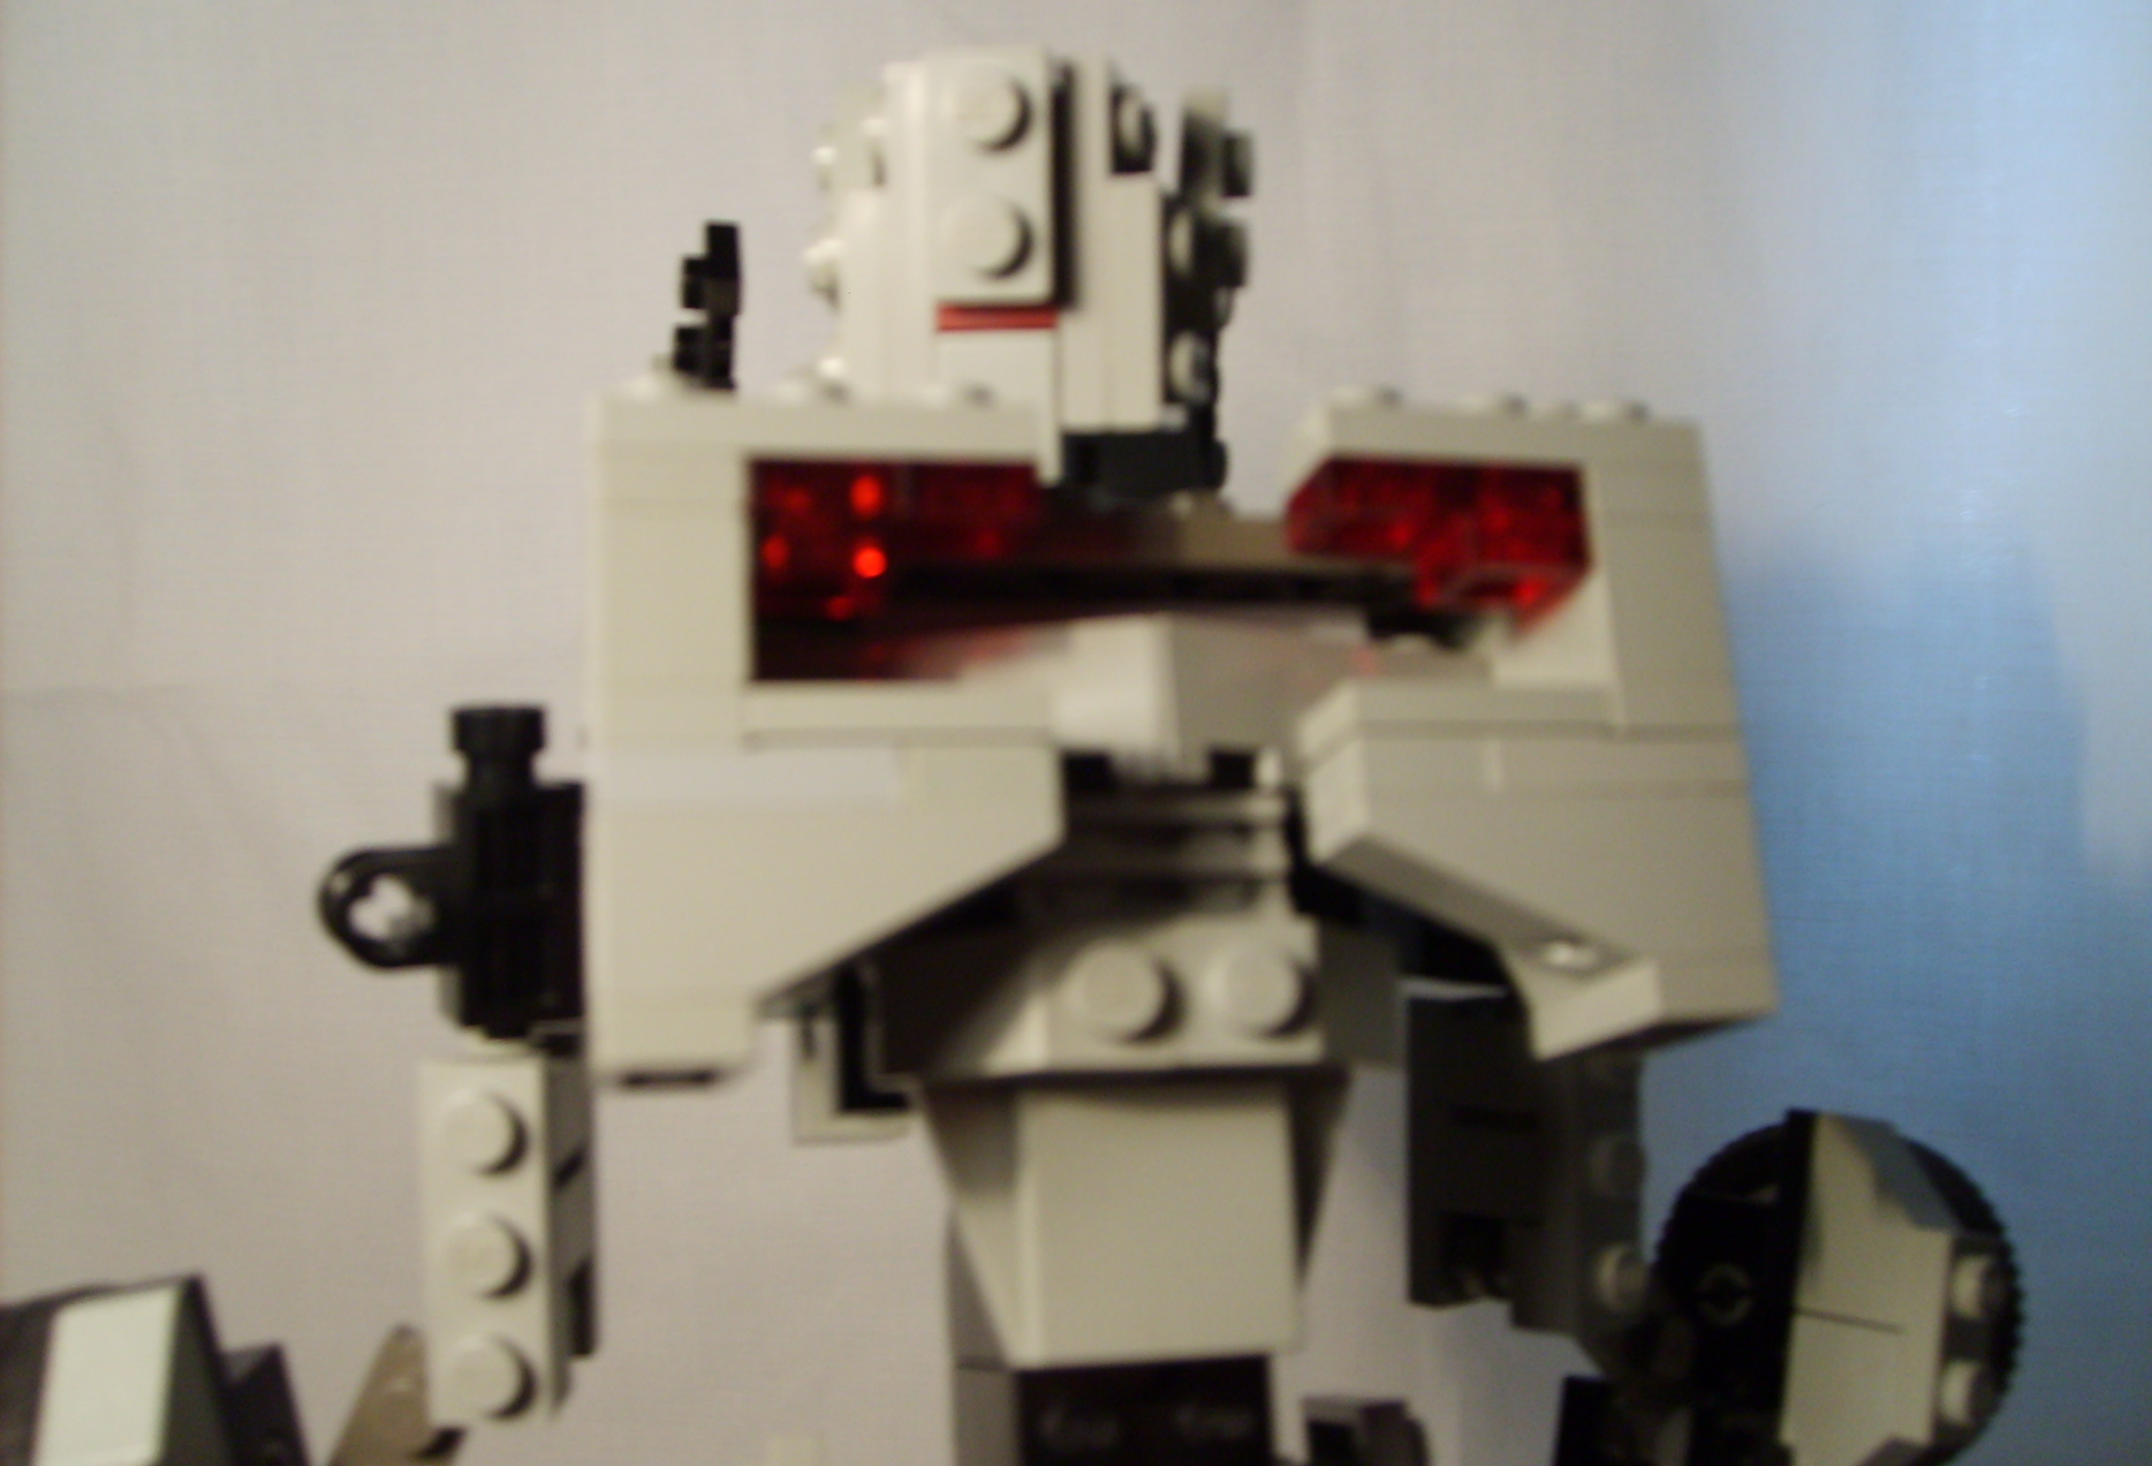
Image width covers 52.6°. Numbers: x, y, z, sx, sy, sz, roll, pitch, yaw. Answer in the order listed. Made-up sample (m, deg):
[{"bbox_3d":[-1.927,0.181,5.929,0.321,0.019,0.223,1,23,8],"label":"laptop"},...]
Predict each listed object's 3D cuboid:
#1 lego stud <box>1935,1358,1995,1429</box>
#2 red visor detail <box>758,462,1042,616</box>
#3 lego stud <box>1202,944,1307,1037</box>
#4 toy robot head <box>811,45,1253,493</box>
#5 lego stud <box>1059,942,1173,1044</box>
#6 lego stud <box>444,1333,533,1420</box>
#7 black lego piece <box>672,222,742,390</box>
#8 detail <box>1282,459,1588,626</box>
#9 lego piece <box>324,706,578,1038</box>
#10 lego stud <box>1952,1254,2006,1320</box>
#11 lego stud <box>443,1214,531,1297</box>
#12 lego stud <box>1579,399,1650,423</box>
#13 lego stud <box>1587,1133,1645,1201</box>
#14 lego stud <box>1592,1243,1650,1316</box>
[{"bbox_3d":[0.067,0.050,0.164,0.002,0.005,0.005,-2,-19,42],"label":"lego stud"},{"bbox_3d":[-0.010,-0.011,0.124,0.016,0.009,0.007,-1,-8,-9],"label":"red visor detail"},{"bbox_3d":[0.010,0.015,0.126,0.005,0.005,0.002,0,-7,-14],"label":"lego stud"},{"bbox_3d":[-0.003,-0.030,0.142,0.023,0.025,0.019,-4,-8,17],"label":"toy robot head"},{"bbox_3d":[0.002,0.014,0.122,0.005,0.005,0.002,0,-10,-15],"label":"lego stud"},{"bbox_3d":[-0.038,0.042,0.141,0.005,0.005,0.002,1,-7,-6],"label":"lego stud"},{"bbox_3d":[-0.022,-0.025,0.130,0.004,0.011,0.004,-1,-13,-12],"label":"black lego piece"},{"bbox_3d":[0.021,-0.011,0.128,0.016,0.006,0.008,-1,-13,-12],"label":"detail"},{"bbox_3d":[-0.041,0.009,0.143,0.016,0.021,0.008,-1,-8,-5],"label":"lego piece"},{"bbox_3d":[0.069,0.042,0.166,0.002,0.005,0.005,-2,-19,42],"label":"lego stud"},{"bbox_3d":[-0.040,0.035,0.146,0.005,0.005,0.002,-5,-13,-13],"label":"lego stud"},{"bbox_3d":[0.034,-0.020,0.137,0.005,0.002,0.005,-1,-10,-13],"label":"lego stud"},{"bbox_3d":[0.039,0.032,0.158,0.005,0.005,0.002,14,-17,-40],"label":"lego stud"},{"bbox_3d":[0.039,0.039,0.157,0.005,0.005,0.002,14,-17,-40],"label":"lego stud"}]

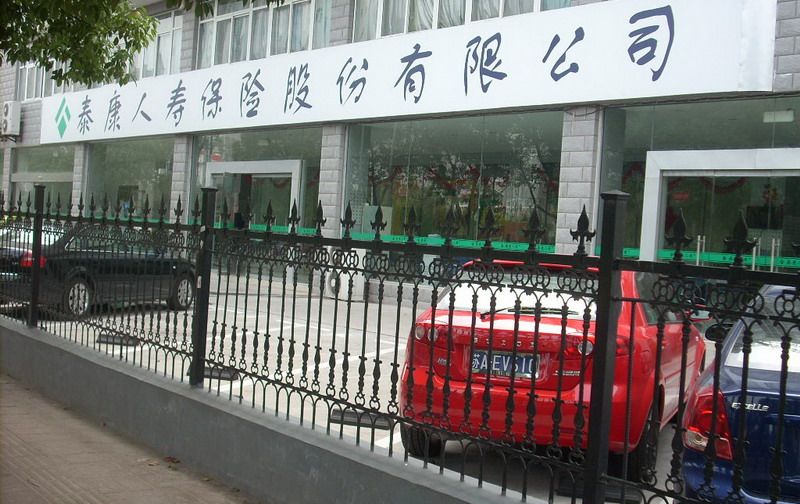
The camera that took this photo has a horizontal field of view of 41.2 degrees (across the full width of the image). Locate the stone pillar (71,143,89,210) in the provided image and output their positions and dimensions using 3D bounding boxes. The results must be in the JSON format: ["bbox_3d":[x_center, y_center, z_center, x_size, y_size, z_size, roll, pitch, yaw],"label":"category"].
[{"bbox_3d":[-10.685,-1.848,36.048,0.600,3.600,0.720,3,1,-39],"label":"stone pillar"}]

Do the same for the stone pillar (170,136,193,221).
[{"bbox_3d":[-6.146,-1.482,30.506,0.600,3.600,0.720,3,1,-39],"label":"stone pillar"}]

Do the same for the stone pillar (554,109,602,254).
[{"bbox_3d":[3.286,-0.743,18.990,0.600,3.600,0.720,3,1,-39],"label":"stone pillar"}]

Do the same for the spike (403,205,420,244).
[{"bbox_3d":[0.057,-0.130,5.100,0.040,0.180,0.120,3,1,-36],"label":"spike"}]

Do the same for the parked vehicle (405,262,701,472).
[{"bbox_3d":[1.417,0.772,8.392,1.725,1.445,4.295,4,1,22],"label":"parked vehicle"}]

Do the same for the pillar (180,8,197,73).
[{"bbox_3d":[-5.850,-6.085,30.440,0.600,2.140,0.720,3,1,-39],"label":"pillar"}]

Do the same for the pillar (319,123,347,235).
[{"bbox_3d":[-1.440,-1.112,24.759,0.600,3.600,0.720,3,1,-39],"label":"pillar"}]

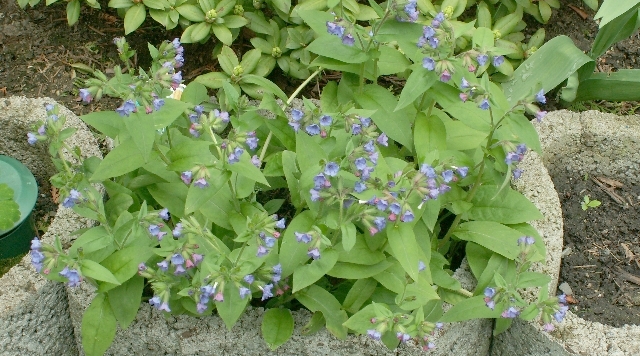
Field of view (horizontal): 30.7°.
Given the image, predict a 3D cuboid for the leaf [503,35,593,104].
[{"bbox_3d":[0.280,-0.129,1.442,0.145,0.029,0.058,-30,56,-25],"label":"leaf"}]

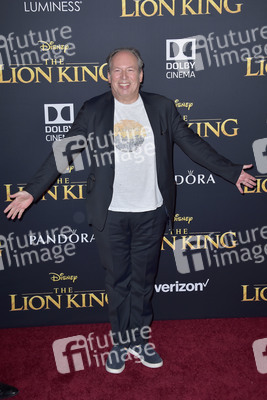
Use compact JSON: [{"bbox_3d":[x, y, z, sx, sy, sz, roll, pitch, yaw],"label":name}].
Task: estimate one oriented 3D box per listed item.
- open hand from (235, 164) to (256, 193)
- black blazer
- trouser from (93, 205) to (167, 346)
[{"bbox_3d":[0.613,-0.112,3.347,0.125,0.165,0.100,-2,11,0],"label":"open hand"},{"bbox_3d":[0.000,-0.219,3.384,1.200,0.770,0.380,-2,11,0],"label":"black blazer"},{"bbox_3d":[-0.020,0.428,3.514,0.420,0.900,0.300,-2,11,0],"label":"trouser"}]

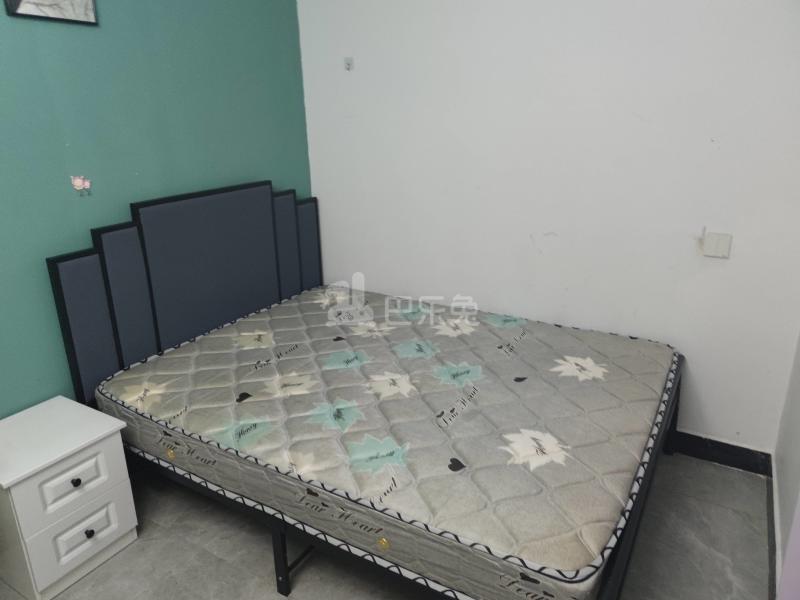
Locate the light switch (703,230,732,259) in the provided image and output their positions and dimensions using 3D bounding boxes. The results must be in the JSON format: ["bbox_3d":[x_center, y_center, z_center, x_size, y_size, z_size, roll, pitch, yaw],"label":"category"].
[{"bbox_3d":[1.272,-0.217,2.217,0.088,0.088,0.012,10,21,29],"label":"light switch"}]

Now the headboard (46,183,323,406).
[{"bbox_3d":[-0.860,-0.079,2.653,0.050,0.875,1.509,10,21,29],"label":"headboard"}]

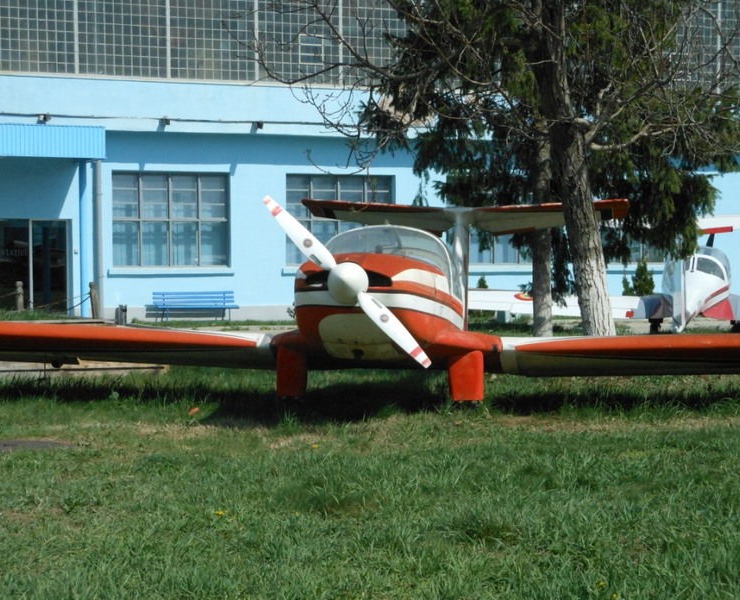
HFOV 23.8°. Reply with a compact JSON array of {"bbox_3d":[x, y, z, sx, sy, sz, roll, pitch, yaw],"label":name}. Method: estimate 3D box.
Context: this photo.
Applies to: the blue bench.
[{"bbox_3d":[-4.151,0.176,42.170,2.017,0.751,0.600,-1,2,-21],"label":"blue bench"}]

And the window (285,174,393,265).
[{"bbox_3d":[-0.771,-2.007,44.185,2.931,2.300,0.200,-1,2,-21],"label":"window"}]

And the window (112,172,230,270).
[{"bbox_3d":[-4.840,-1.954,42.602,2.936,2.329,0.200,-1,2,-21],"label":"window"}]

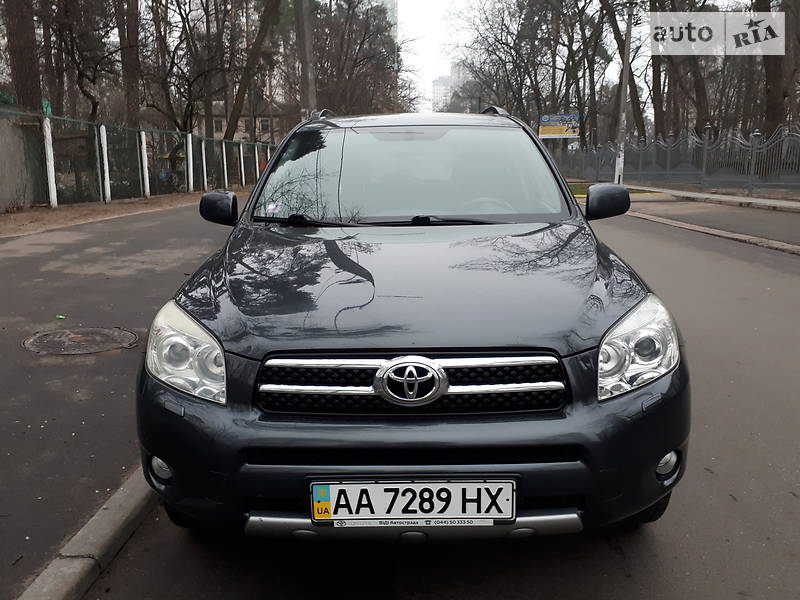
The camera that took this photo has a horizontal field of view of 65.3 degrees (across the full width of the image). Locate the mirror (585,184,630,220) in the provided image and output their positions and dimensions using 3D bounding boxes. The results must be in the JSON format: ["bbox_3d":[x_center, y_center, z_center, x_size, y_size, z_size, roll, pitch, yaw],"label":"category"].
[{"bbox_3d":[0.954,-0.448,2.899,0.220,0.172,0.150,-1,12,2],"label":"mirror"}]

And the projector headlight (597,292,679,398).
[{"bbox_3d":[0.704,0.126,1.832,0.345,0.238,0.430,-1,12,2],"label":"projector headlight"}]

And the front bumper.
[{"bbox_3d":[0.038,0.401,1.831,1.800,0.615,0.580,-1,12,2],"label":"front bumper"}]

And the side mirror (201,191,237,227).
[{"bbox_3d":[-0.836,-0.431,2.946,0.220,0.172,0.150,-1,12,2],"label":"side mirror"}]

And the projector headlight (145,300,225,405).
[{"bbox_3d":[-0.631,0.139,1.867,0.345,0.238,0.430,-1,12,2],"label":"projector headlight"}]

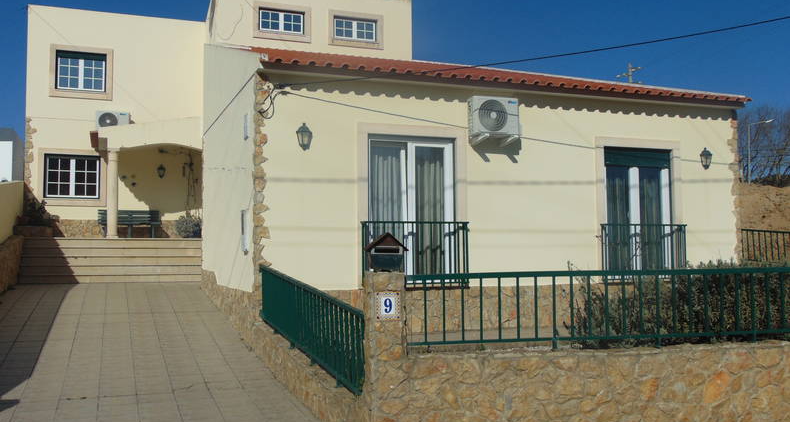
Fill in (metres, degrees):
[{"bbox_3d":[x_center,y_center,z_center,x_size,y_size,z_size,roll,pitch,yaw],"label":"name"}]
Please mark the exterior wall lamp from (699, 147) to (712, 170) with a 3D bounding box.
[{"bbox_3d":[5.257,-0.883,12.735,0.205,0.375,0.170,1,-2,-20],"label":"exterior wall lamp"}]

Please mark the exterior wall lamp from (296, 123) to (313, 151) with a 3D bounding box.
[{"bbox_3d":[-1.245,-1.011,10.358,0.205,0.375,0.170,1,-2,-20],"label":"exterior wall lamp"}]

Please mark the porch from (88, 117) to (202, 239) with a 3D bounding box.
[{"bbox_3d":[-5.999,-0.731,18.127,2.500,2.800,2.500,1,-2,-20],"label":"porch"}]

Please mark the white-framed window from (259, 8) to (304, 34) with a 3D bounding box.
[{"bbox_3d":[-2.301,-3.858,15.330,0.920,0.460,0.100,1,-2,-20],"label":"white-framed window"}]

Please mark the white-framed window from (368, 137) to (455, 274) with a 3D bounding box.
[{"bbox_3d":[0.227,-0.024,10.420,1.278,2.016,0.120,1,-3,-21],"label":"white-framed window"}]

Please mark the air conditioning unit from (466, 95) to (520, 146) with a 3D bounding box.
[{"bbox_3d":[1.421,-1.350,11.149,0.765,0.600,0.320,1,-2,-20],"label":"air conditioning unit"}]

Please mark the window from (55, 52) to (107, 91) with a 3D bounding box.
[{"bbox_3d":[-7.732,-3.437,18.572,1.147,0.957,0.120,1,-3,-21],"label":"window"}]

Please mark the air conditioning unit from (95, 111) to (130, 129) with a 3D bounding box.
[{"bbox_3d":[-6.934,-2.159,18.519,0.754,0.530,0.280,1,-3,-21],"label":"air conditioning unit"}]

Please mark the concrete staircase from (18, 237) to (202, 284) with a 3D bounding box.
[{"bbox_3d":[-6.132,1.071,16.516,3.608,0.966,1.540,1,-3,-21],"label":"concrete staircase"}]

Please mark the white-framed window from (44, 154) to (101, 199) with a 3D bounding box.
[{"bbox_3d":[-7.859,-0.825,18.377,1.237,1.050,0.120,1,-3,-21],"label":"white-framed window"}]

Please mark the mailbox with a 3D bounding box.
[{"bbox_3d":[-0.057,0.312,5.669,0.305,0.280,0.190,1,-2,-20],"label":"mailbox"}]

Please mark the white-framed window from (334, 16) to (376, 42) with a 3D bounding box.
[{"bbox_3d":[-0.832,-3.825,15.866,0.920,0.460,0.100,1,-2,-20],"label":"white-framed window"}]

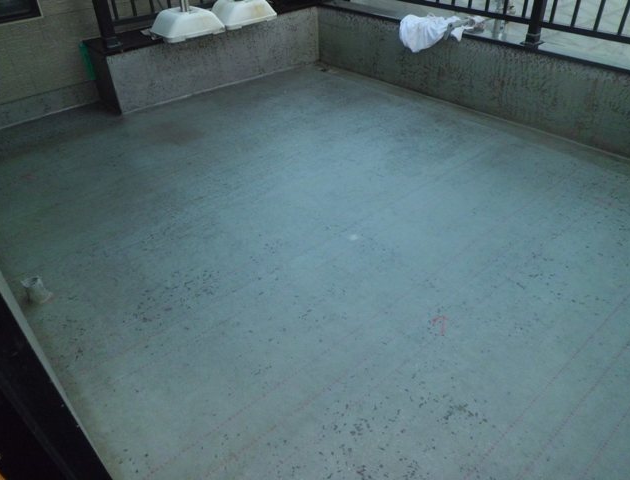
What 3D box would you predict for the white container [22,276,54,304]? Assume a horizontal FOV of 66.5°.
[{"bbox_3d":[-1.167,0.206,2.010,0.087,0.092,0.087,-28,44,-30],"label":"white container"}]

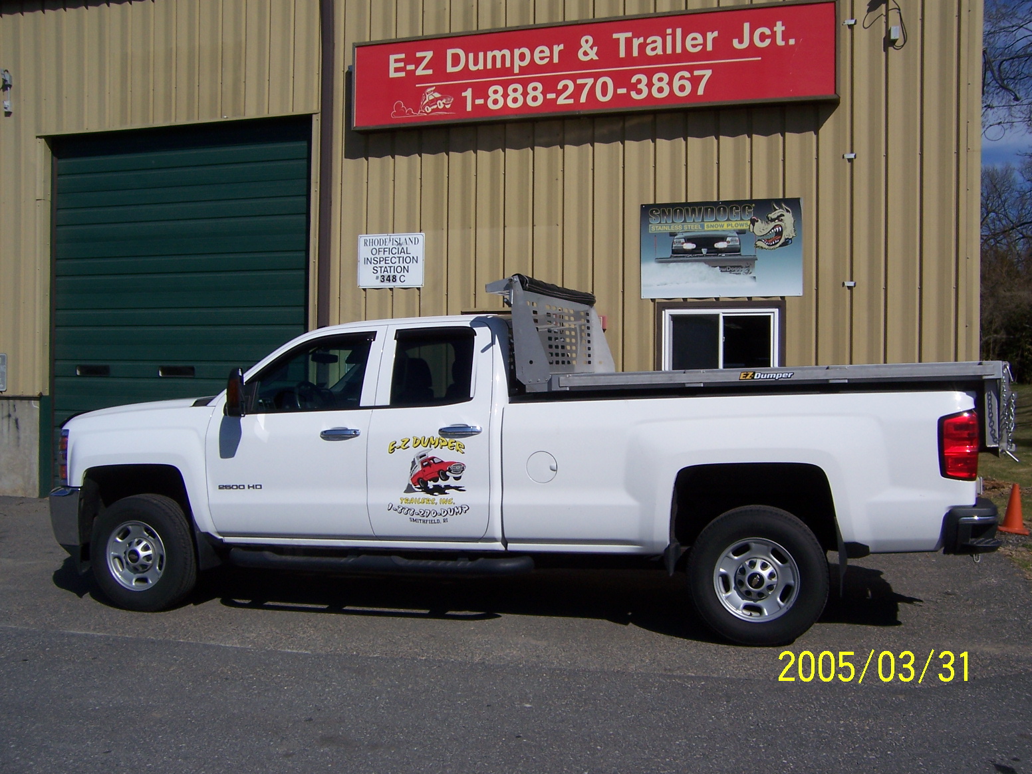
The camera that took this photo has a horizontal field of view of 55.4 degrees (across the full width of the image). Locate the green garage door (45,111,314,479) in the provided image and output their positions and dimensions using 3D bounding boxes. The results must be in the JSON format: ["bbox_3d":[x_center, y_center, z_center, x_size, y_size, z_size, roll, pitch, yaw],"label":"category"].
[{"bbox_3d":[-3.905,-0.843,11.335,3.520,4.260,0.080,0,1,17],"label":"green garage door"}]

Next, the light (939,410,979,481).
[{"bbox_3d":[2.350,0.306,5.240,0.200,0.385,0.200,-1,-1,16],"label":"light"}]

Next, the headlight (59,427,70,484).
[{"bbox_3d":[-3.115,0.484,6.977,0.240,0.385,0.420,-1,-1,16],"label":"headlight"}]

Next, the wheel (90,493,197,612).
[{"bbox_3d":[-2.493,1.123,6.658,0.800,0.800,0.260,-1,1,18],"label":"wheel"}]

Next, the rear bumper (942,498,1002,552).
[{"bbox_3d":[2.667,0.741,6.053,0.320,0.280,1.950,-1,-1,16],"label":"rear bumper"}]

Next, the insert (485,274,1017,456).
[{"bbox_3d":[1.456,-0.161,6.370,2.840,1.100,1.870,-1,1,17],"label":"insert"}]

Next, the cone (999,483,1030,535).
[{"bbox_3d":[4.558,1.114,9.000,0.280,0.460,0.280,0,1,17],"label":"cone"}]

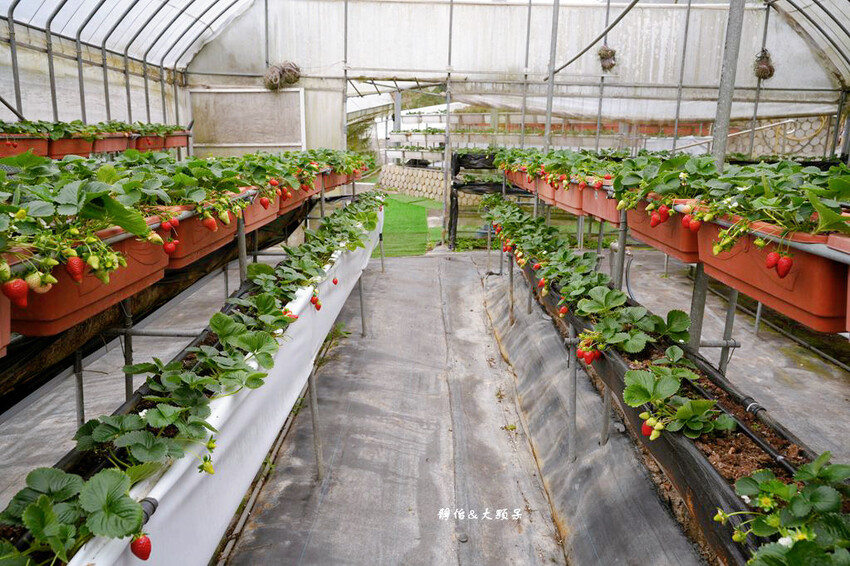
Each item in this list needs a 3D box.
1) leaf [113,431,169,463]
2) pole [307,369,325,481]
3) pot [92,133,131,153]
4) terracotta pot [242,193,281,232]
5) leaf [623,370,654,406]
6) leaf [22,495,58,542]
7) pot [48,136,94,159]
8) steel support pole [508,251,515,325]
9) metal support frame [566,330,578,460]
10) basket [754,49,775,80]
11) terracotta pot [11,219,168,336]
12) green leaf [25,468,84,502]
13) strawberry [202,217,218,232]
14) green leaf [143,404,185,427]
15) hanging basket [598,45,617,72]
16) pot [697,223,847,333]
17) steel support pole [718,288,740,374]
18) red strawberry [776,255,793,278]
[{"bbox_3d":[-0.525,0.302,1.220,0.100,0.045,0.075,-4,14,-24],"label":"leaf"},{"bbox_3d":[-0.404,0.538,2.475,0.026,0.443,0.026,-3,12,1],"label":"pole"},{"bbox_3d":[-2.672,-1.191,5.582,0.250,0.183,0.670,1,13,0],"label":"pot"},{"bbox_3d":[-0.771,-0.330,2.749,0.250,0.183,0.670,1,13,0],"label":"terracotta pot"},{"bbox_3d":[0.485,0.239,1.500,0.073,0.055,0.060,6,13,19],"label":"leaf"},{"bbox_3d":[-0.606,0.371,1.042,0.057,0.050,0.060,-3,13,-21],"label":"leaf"},{"bbox_3d":[-2.988,-1.127,5.373,0.260,0.200,0.690,2,12,0],"label":"pot"},{"bbox_3d":[0.607,0.035,4.613,0.030,0.545,0.030,-3,13,1],"label":"steel support pole"},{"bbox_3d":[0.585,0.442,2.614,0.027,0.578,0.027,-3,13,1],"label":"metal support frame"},{"bbox_3d":[3.797,-2.443,7.390,0.220,0.360,0.220,8,14,25],"label":"basket"},{"bbox_3d":[-0.783,-0.042,1.459,0.250,0.183,0.670,1,13,0],"label":"terracotta pot"},{"bbox_3d":[-0.639,0.349,1.140,0.100,0.035,0.060,-2,12,-16],"label":"green leaf"},{"bbox_3d":[-0.686,-0.187,2.113,0.040,0.052,0.040,-22,11,6],"label":"strawberry"},{"bbox_3d":[-0.532,0.273,1.350,0.083,0.040,0.065,-3,13,-22],"label":"green leaf"},{"bbox_3d":[2.099,-2.577,7.601,0.200,0.310,0.190,1,12,0],"label":"hanging basket"},{"bbox_3d":[0.828,-0.059,1.502,0.250,0.183,0.670,1,13,0],"label":"pot"},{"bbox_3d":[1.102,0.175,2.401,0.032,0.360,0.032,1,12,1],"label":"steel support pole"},{"bbox_3d":[0.713,-0.033,1.310,0.031,0.046,0.031,9,14,28],"label":"red strawberry"}]

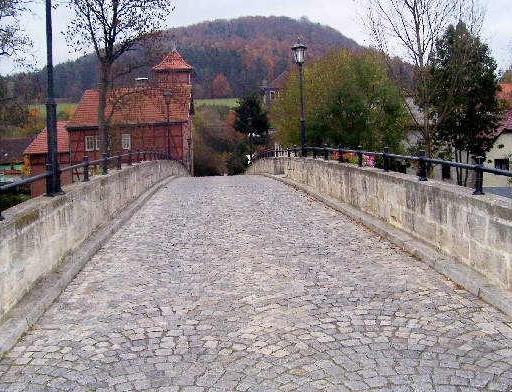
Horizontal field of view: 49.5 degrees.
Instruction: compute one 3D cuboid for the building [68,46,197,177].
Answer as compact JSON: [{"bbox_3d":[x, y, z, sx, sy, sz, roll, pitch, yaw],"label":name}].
[{"bbox_3d":[-12.821,-7.511,59.653,11.600,15.600,9.500,-2,1,2],"label":"building"}]

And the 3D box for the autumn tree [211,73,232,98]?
[{"bbox_3d":[-16.775,-52.998,270.000,10.800,12.200,10.800,-2,1,0],"label":"autumn tree"}]

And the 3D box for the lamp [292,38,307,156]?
[{"bbox_3d":[1.434,-3.104,17.500,0.460,3.760,0.460,-2,1,0],"label":"lamp"}]

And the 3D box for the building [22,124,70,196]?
[{"bbox_3d":[-20.801,-3.797,59.196,4.700,8.600,7.500,-2,1,2],"label":"building"}]

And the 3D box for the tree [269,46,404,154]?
[{"bbox_3d":[6.388,-5.924,43.000,10.600,11.300,10.000,-2,1,0],"label":"tree"}]

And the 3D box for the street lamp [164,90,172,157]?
[{"bbox_3d":[-4.617,-3.757,29.300,0.440,3.600,0.440,-2,1,0],"label":"street lamp"}]

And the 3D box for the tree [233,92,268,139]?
[{"bbox_3d":[-0.792,-11.021,80.000,5.000,7.600,5.000,-2,1,0],"label":"tree"}]

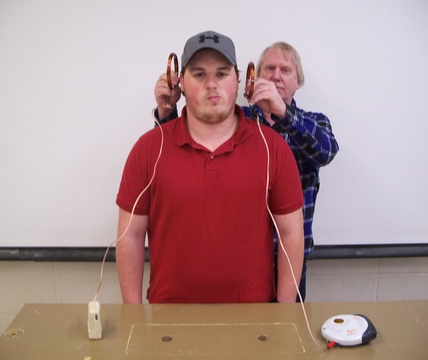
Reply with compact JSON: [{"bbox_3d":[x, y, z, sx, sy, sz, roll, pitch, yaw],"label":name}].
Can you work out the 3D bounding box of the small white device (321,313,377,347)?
[{"bbox_3d":[0.352,0.389,1.336,0.145,0.029,0.132,-2,12,-12],"label":"small white device"}]

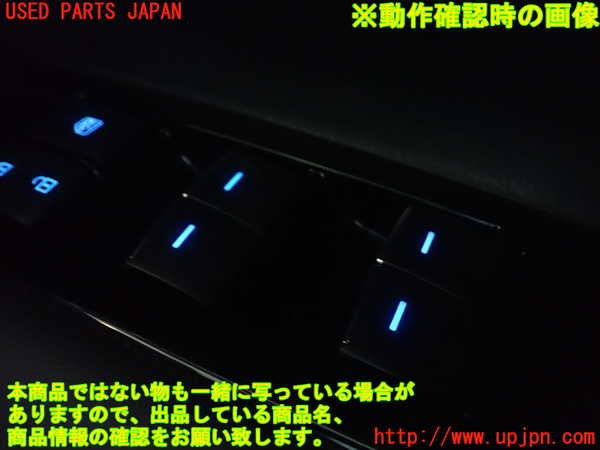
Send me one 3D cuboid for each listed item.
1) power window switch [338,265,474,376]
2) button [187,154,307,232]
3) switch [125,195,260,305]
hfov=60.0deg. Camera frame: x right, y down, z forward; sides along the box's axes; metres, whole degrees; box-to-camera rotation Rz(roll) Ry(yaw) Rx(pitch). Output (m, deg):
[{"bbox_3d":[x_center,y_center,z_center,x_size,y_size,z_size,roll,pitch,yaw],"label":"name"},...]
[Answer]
[{"bbox_3d":[0.022,0.024,0.111,0.025,0.009,0.022,23,48,12],"label":"power window switch"},{"bbox_3d":[-0.014,-0.006,0.141,0.025,0.009,0.022,23,48,12],"label":"button"},{"bbox_3d":[-0.025,0.009,0.126,0.025,0.009,0.022,23,48,12],"label":"switch"}]

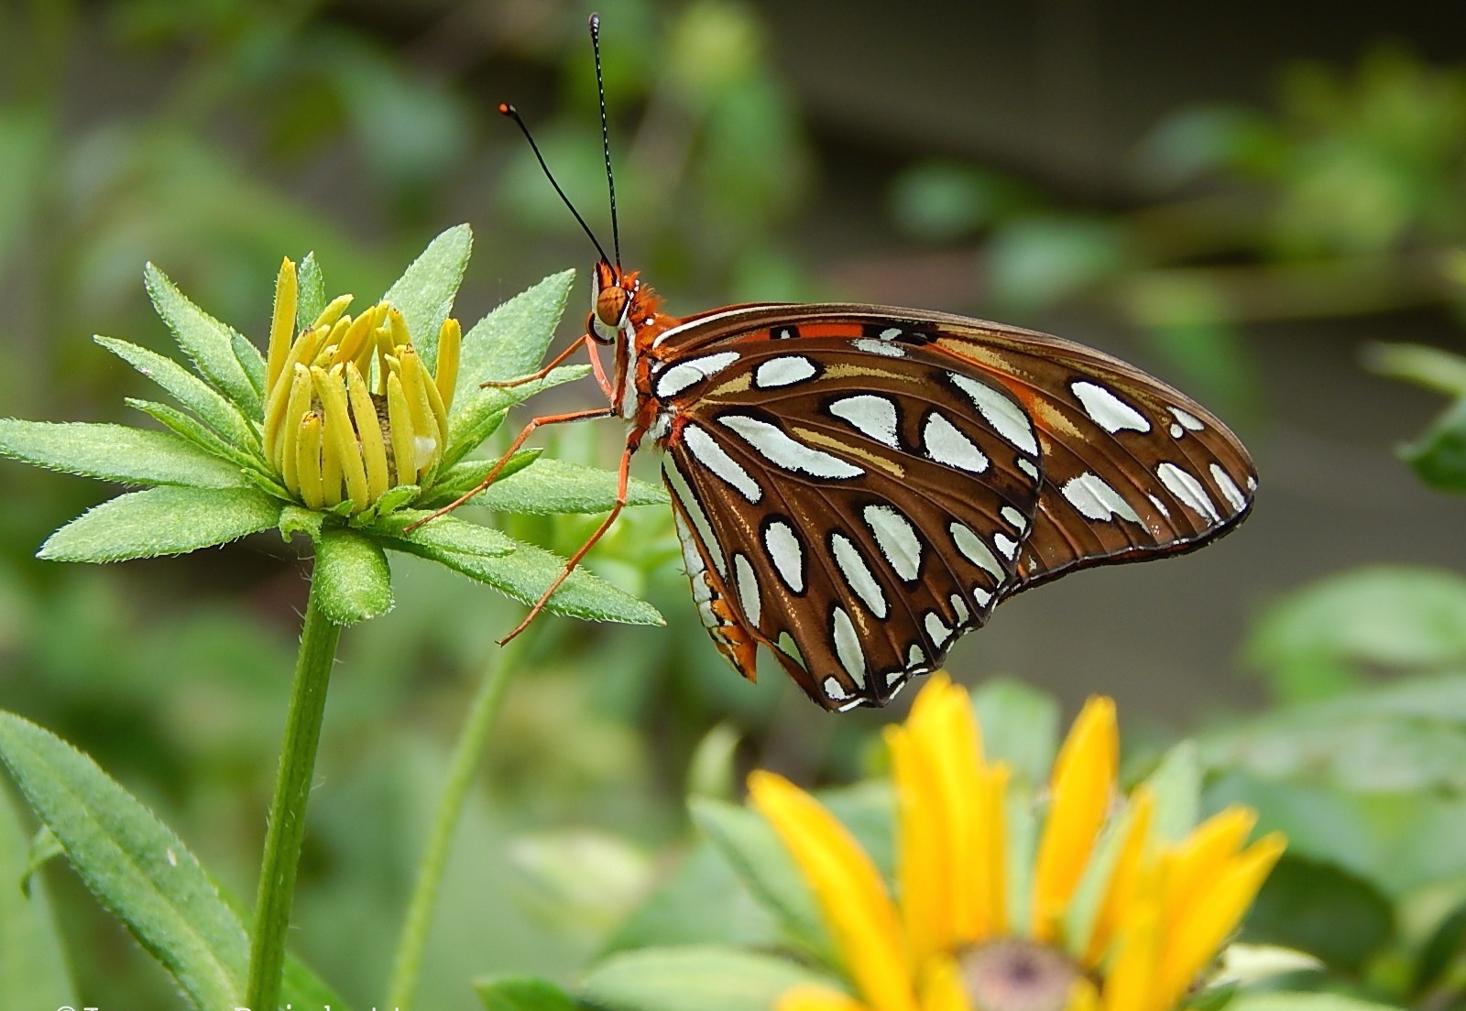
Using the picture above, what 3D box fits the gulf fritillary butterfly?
[{"bbox_3d":[0.007,-0.009,0.499,0.053,0.043,0.016,2,10,0],"label":"gulf fritillary butterfly"}]

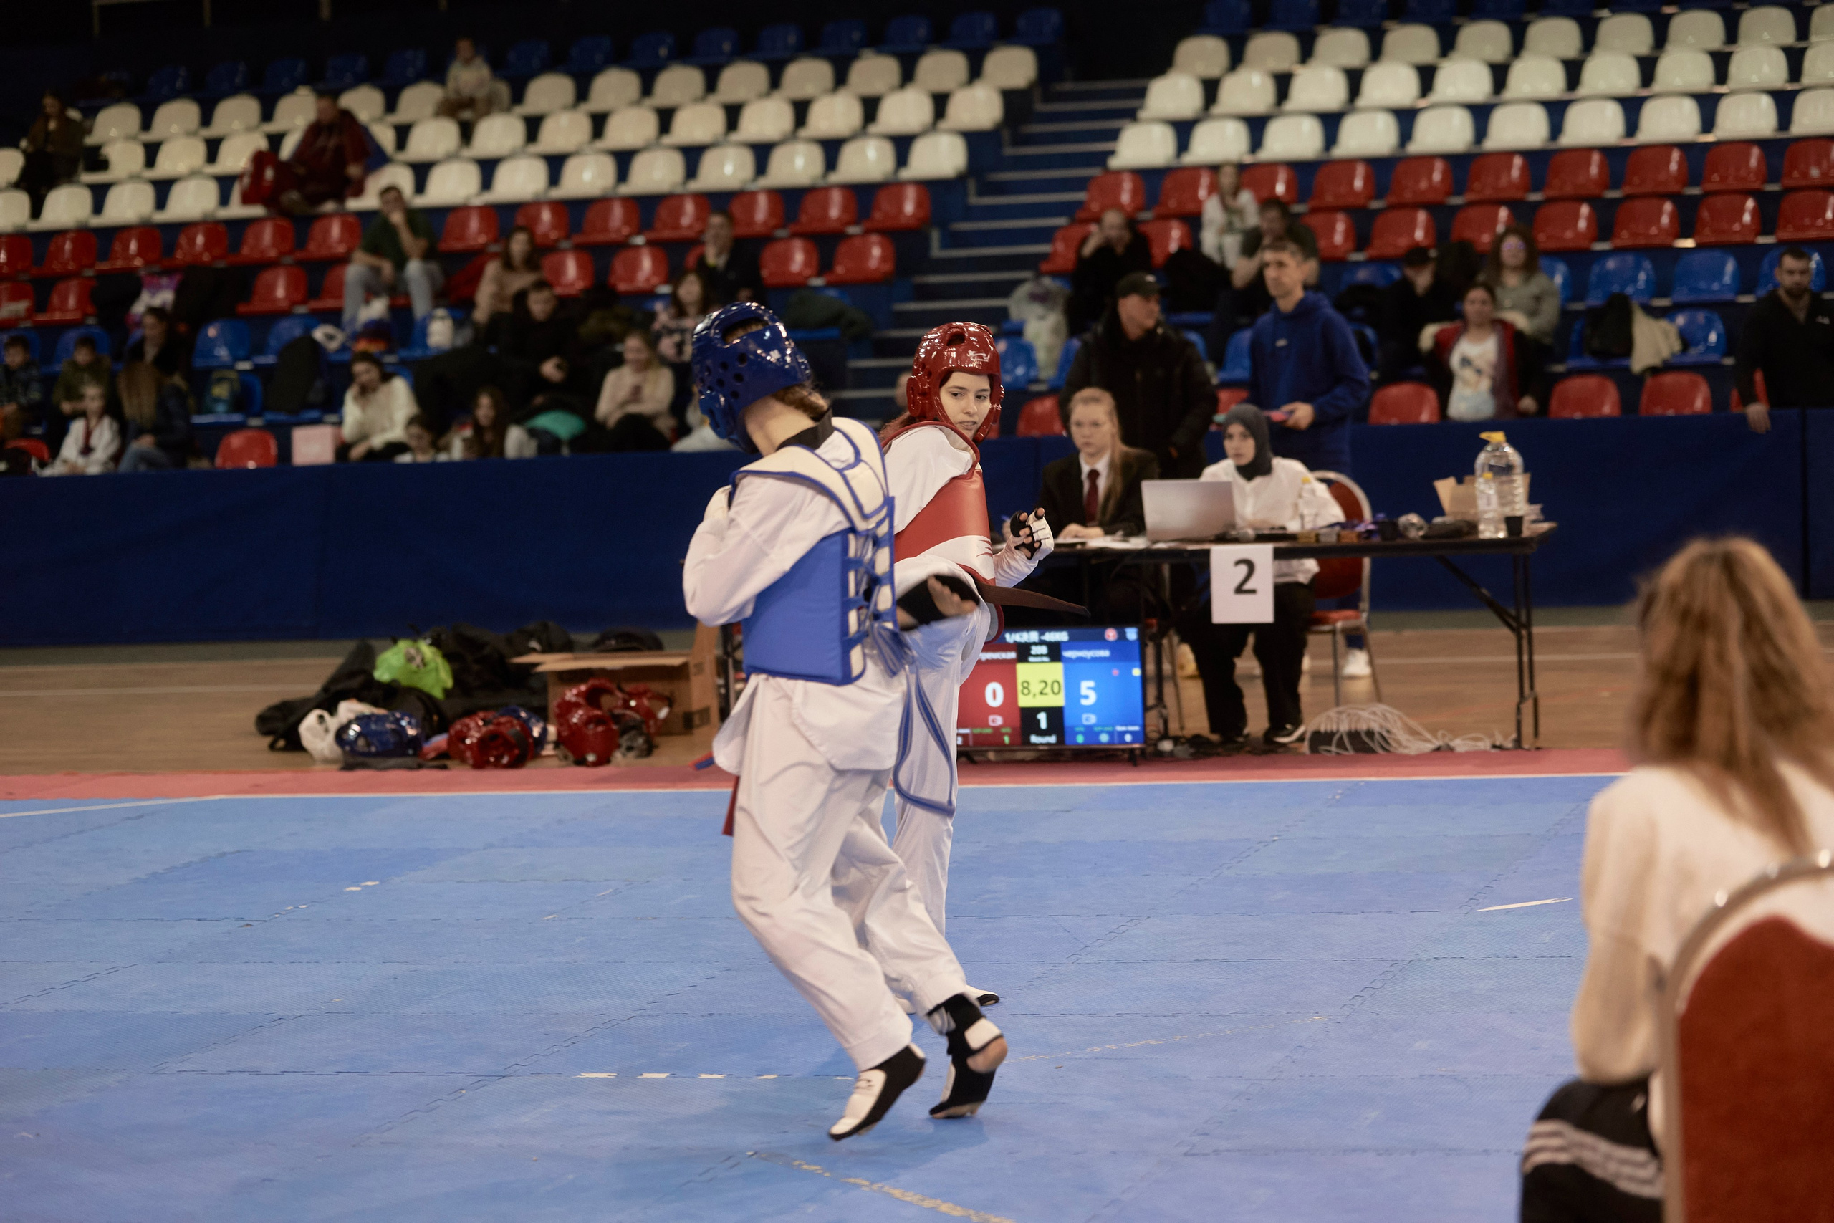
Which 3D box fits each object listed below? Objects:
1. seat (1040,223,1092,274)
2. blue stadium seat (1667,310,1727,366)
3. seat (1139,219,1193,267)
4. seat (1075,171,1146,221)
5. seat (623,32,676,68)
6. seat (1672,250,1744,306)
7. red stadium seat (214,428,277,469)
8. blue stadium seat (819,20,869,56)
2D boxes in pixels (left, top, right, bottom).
[{"bbox_3d":[0.956,-2.222,28.072,0.400,0.330,0.390,-1,4,15],"label":"seat"},{"bbox_3d":[4.365,-1.544,25.809,0.390,0.310,0.370,-1,4,16],"label":"blue stadium seat"},{"bbox_3d":[1.459,-2.233,27.891,0.395,0.310,0.380,-1,3,15],"label":"seat"},{"bbox_3d":[1.206,-2.575,28.448,0.400,0.310,0.350,-2,4,15],"label":"seat"},{"bbox_3d":[-1.930,-4.055,33.133,0.400,0.310,0.350,-2,4,15],"label":"seat"},{"bbox_3d":[4.422,-1.866,25.647,0.400,0.310,0.350,-2,4,15],"label":"seat"},{"bbox_3d":[-3.640,-0.828,24.352,0.360,0.287,0.330,-2,4,16],"label":"red stadium seat"},{"bbox_3d":[-0.573,-4.137,33.275,0.395,0.310,0.380,-1,3,15],"label":"blue stadium seat"}]

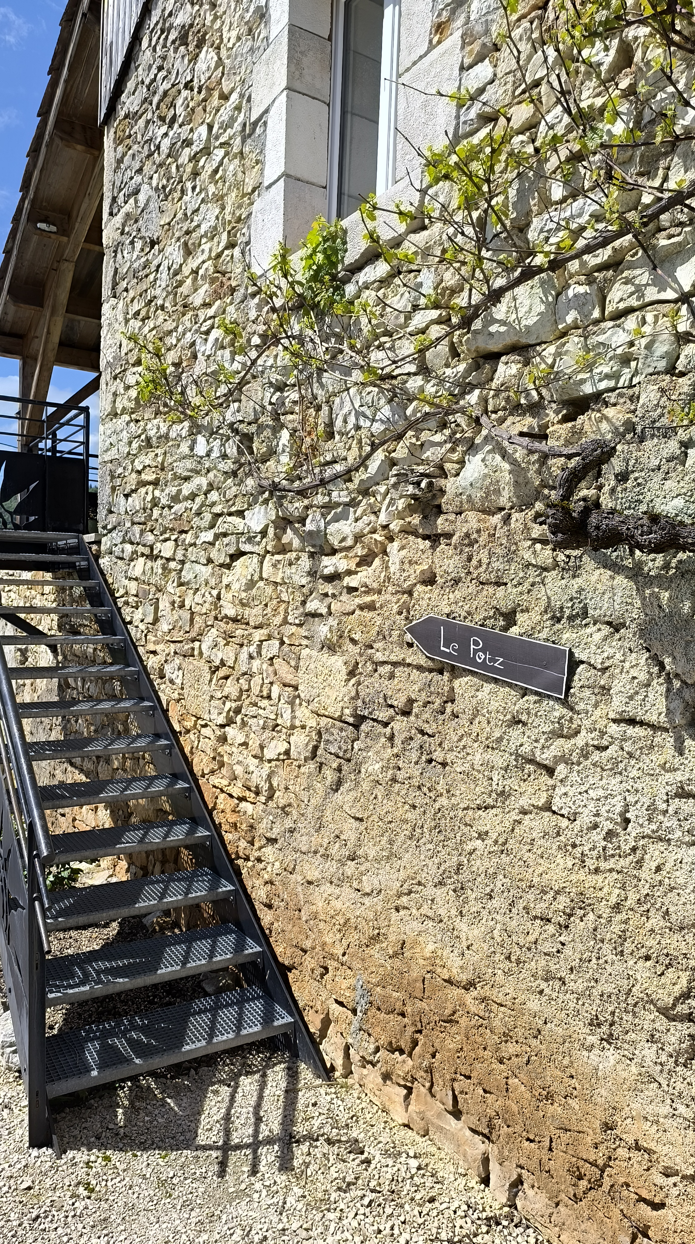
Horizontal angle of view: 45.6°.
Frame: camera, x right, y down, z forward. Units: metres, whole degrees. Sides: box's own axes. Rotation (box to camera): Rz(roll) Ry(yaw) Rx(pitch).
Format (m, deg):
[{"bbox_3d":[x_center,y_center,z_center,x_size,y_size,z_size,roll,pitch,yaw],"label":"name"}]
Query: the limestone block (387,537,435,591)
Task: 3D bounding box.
[{"bbox_3d":[0.271,-0.185,2.707,0.170,0.165,0.235,0,2,-33],"label":"limestone block"}]

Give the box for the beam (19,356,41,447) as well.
[{"bbox_3d":[-3.276,-1.738,8.544,0.165,1.985,0.160,0,2,-32],"label":"beam"}]

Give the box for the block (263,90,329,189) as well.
[{"bbox_3d":[-0.218,-2.042,3.565,0.215,0.345,0.180,0,2,-33],"label":"block"}]

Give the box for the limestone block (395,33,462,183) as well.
[{"bbox_3d":[0.342,-1.557,2.570,0.220,0.330,0.315,0,2,-33],"label":"limestone block"}]

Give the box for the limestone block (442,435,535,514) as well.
[{"bbox_3d":[0.468,-0.434,2.409,0.180,0.215,0.360,0,2,-33],"label":"limestone block"}]

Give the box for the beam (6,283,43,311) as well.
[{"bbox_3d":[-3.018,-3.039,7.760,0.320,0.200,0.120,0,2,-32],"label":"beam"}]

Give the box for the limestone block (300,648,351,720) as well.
[{"bbox_3d":[-0.009,0.224,3.057,0.180,0.215,0.350,0,2,-33],"label":"limestone block"}]

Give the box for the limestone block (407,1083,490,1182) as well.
[{"bbox_3d":[0.332,1.472,2.426,0.150,0.155,0.345,0,2,-33],"label":"limestone block"}]

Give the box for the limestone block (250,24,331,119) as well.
[{"bbox_3d":[-0.247,-2.345,3.611,0.215,0.255,0.320,0,2,-33],"label":"limestone block"}]

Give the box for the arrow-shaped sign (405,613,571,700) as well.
[{"bbox_3d":[0.375,0.077,2.410,0.020,0.129,0.690,0,9,-33],"label":"arrow-shaped sign"}]

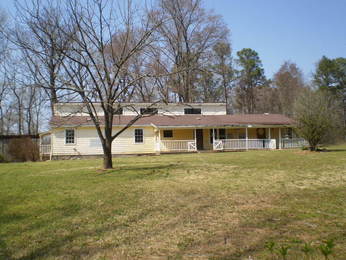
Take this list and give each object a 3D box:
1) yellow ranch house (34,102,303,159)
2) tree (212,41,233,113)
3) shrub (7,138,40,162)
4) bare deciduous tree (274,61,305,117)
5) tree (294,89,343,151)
[{"bbox_3d":[0.034,-0.174,39.872,26.252,5.500,9.500,-1,-1,-8],"label":"yellow ranch house"},{"bbox_3d":[7.231,-5.378,51.906,2.888,15.094,2.900,-1,-1,0],"label":"tree"},{"bbox_3d":[-14.725,2.021,35.485,2.958,2.366,2.600,-1,-1,0],"label":"shrub"},{"bbox_3d":[18.837,-4.589,57.917,4.832,13.211,5.000,-1,-1,0],"label":"bare deciduous tree"},{"bbox_3d":[13.446,-0.968,33.164,4.425,5.716,4.300,-1,-1,0],"label":"tree"}]

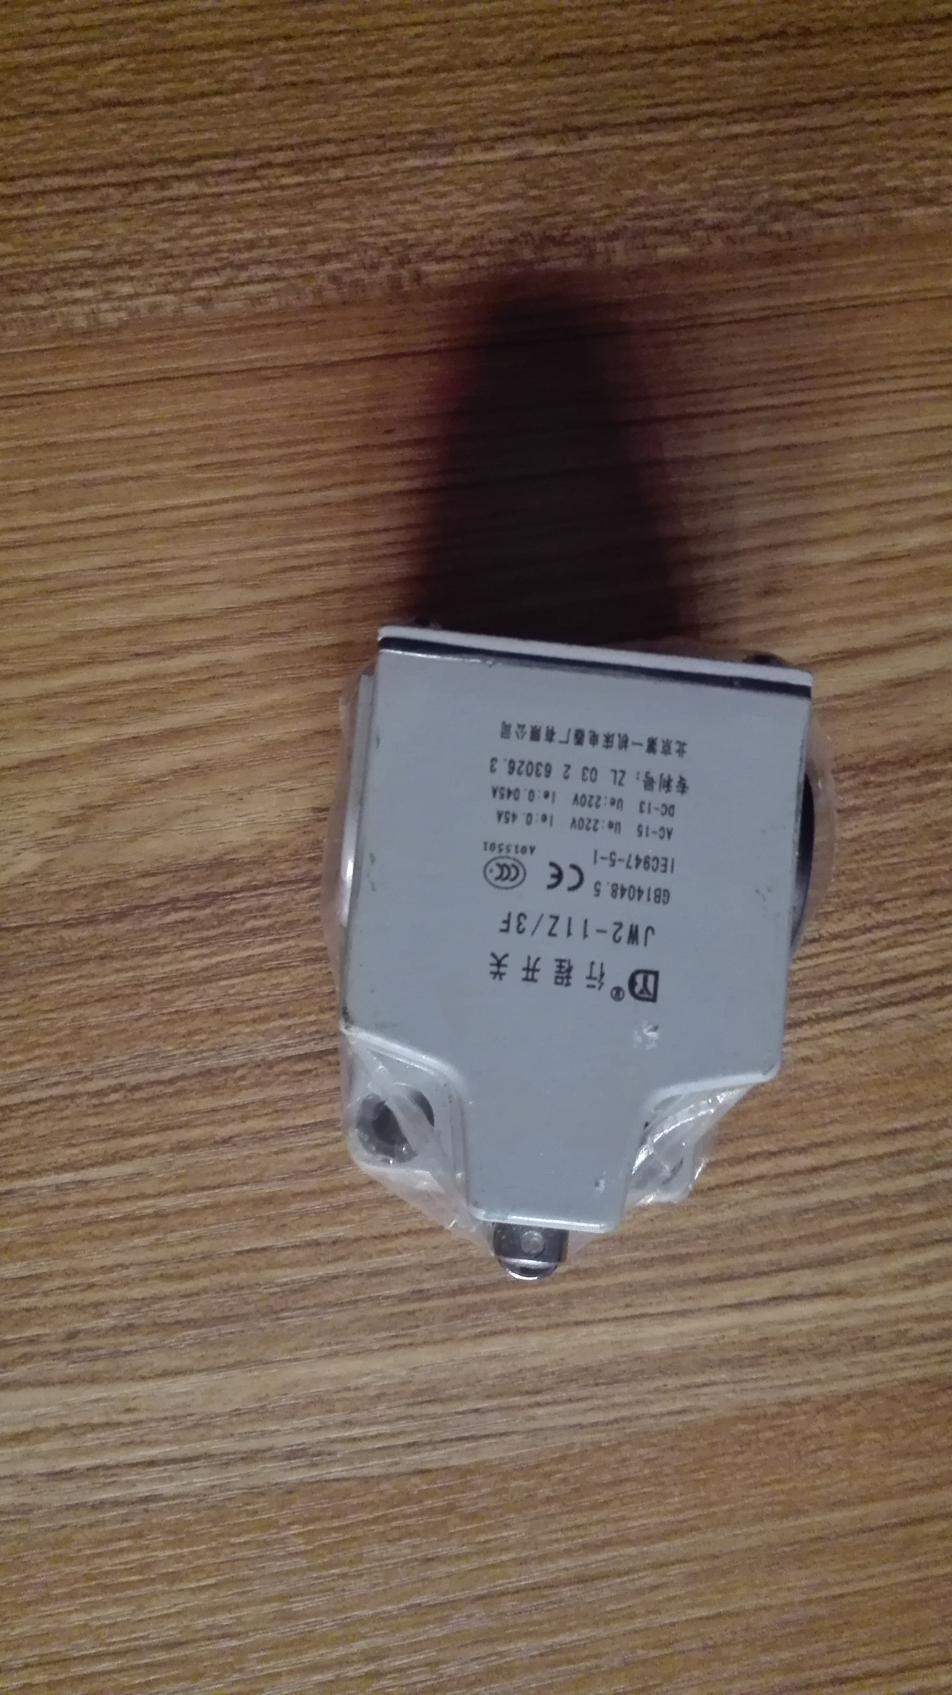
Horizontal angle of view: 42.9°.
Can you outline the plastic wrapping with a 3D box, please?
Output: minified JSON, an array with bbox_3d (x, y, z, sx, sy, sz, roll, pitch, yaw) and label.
[{"bbox_3d":[0.012,0.018,0.191,0.068,0.053,0.092,6,88,-3],"label":"plastic wrapping"}]

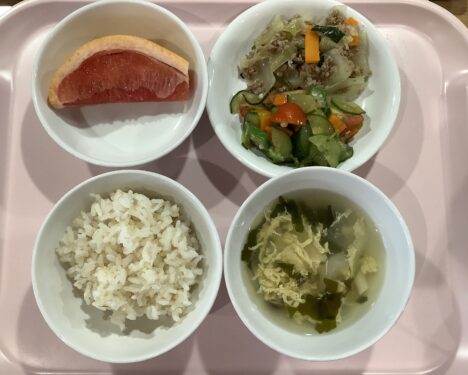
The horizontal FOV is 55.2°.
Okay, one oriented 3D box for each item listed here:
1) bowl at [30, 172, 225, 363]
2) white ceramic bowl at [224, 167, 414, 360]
[{"bbox_3d":[-0.069,0.052,0.316,0.122,0.059,0.122,0,83,-1],"label":"bowl"},{"bbox_3d":[0.054,0.051,0.319,0.122,0.059,0.122,0,83,-1],"label":"white ceramic bowl"}]

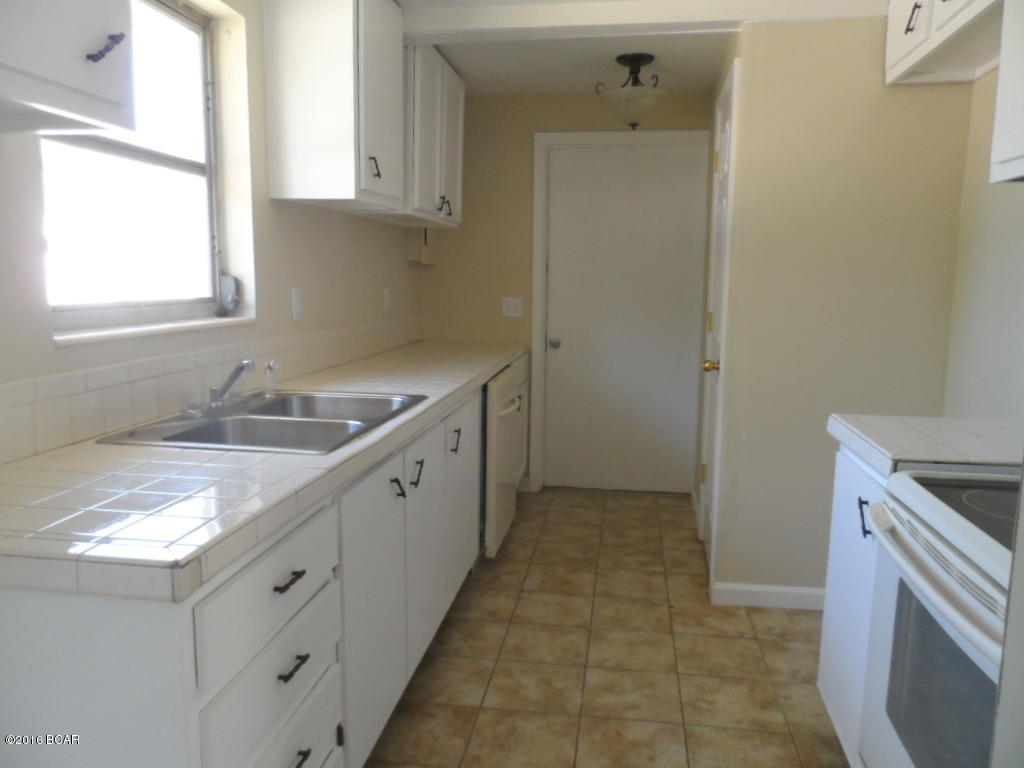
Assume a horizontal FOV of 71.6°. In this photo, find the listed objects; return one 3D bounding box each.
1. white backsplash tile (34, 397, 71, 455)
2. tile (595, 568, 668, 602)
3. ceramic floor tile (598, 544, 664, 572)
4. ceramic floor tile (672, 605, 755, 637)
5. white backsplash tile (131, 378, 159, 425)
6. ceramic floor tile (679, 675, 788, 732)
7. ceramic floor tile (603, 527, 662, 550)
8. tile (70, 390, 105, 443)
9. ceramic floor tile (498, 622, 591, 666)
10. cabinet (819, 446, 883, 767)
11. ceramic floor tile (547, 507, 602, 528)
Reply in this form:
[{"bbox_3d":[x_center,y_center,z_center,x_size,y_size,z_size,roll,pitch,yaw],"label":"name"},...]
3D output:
[{"bbox_3d":[-1.041,0.092,1.619,0.008,0.112,0.108,2,8,9],"label":"white backsplash tile"},{"bbox_3d":[0.517,0.877,3.088,0.305,0.010,0.281,1,8,9],"label":"tile"},{"bbox_3d":[0.571,0.836,3.395,0.305,0.010,0.290,2,8,9],"label":"ceramic floor tile"},{"bbox_3d":[0.774,0.920,2.766,0.302,0.010,0.285,1,9,9],"label":"ceramic floor tile"},{"bbox_3d":[-0.991,0.045,1.923,0.008,0.112,0.108,2,8,9],"label":"white backsplash tile"},{"bbox_3d":[0.685,1.005,2.227,0.302,0.010,0.285,1,9,9],"label":"ceramic floor tile"},{"bbox_3d":[0.606,0.785,3.623,0.302,0.010,0.285,1,9,9],"label":"ceramic floor tile"},{"bbox_3d":[-1.055,0.077,1.760,0.008,0.108,0.108,1,9,9],"label":"tile"},{"bbox_3d":[0.127,0.947,2.593,0.302,0.010,0.285,1,9,9],"label":"ceramic floor tile"},{"bbox_3d":[1.240,0.628,1.995,0.550,0.810,0.460,2,8,9],"label":"cabinet"},{"bbox_3d":[0.354,0.747,3.977,0.305,0.010,0.281,1,8,9],"label":"ceramic floor tile"}]

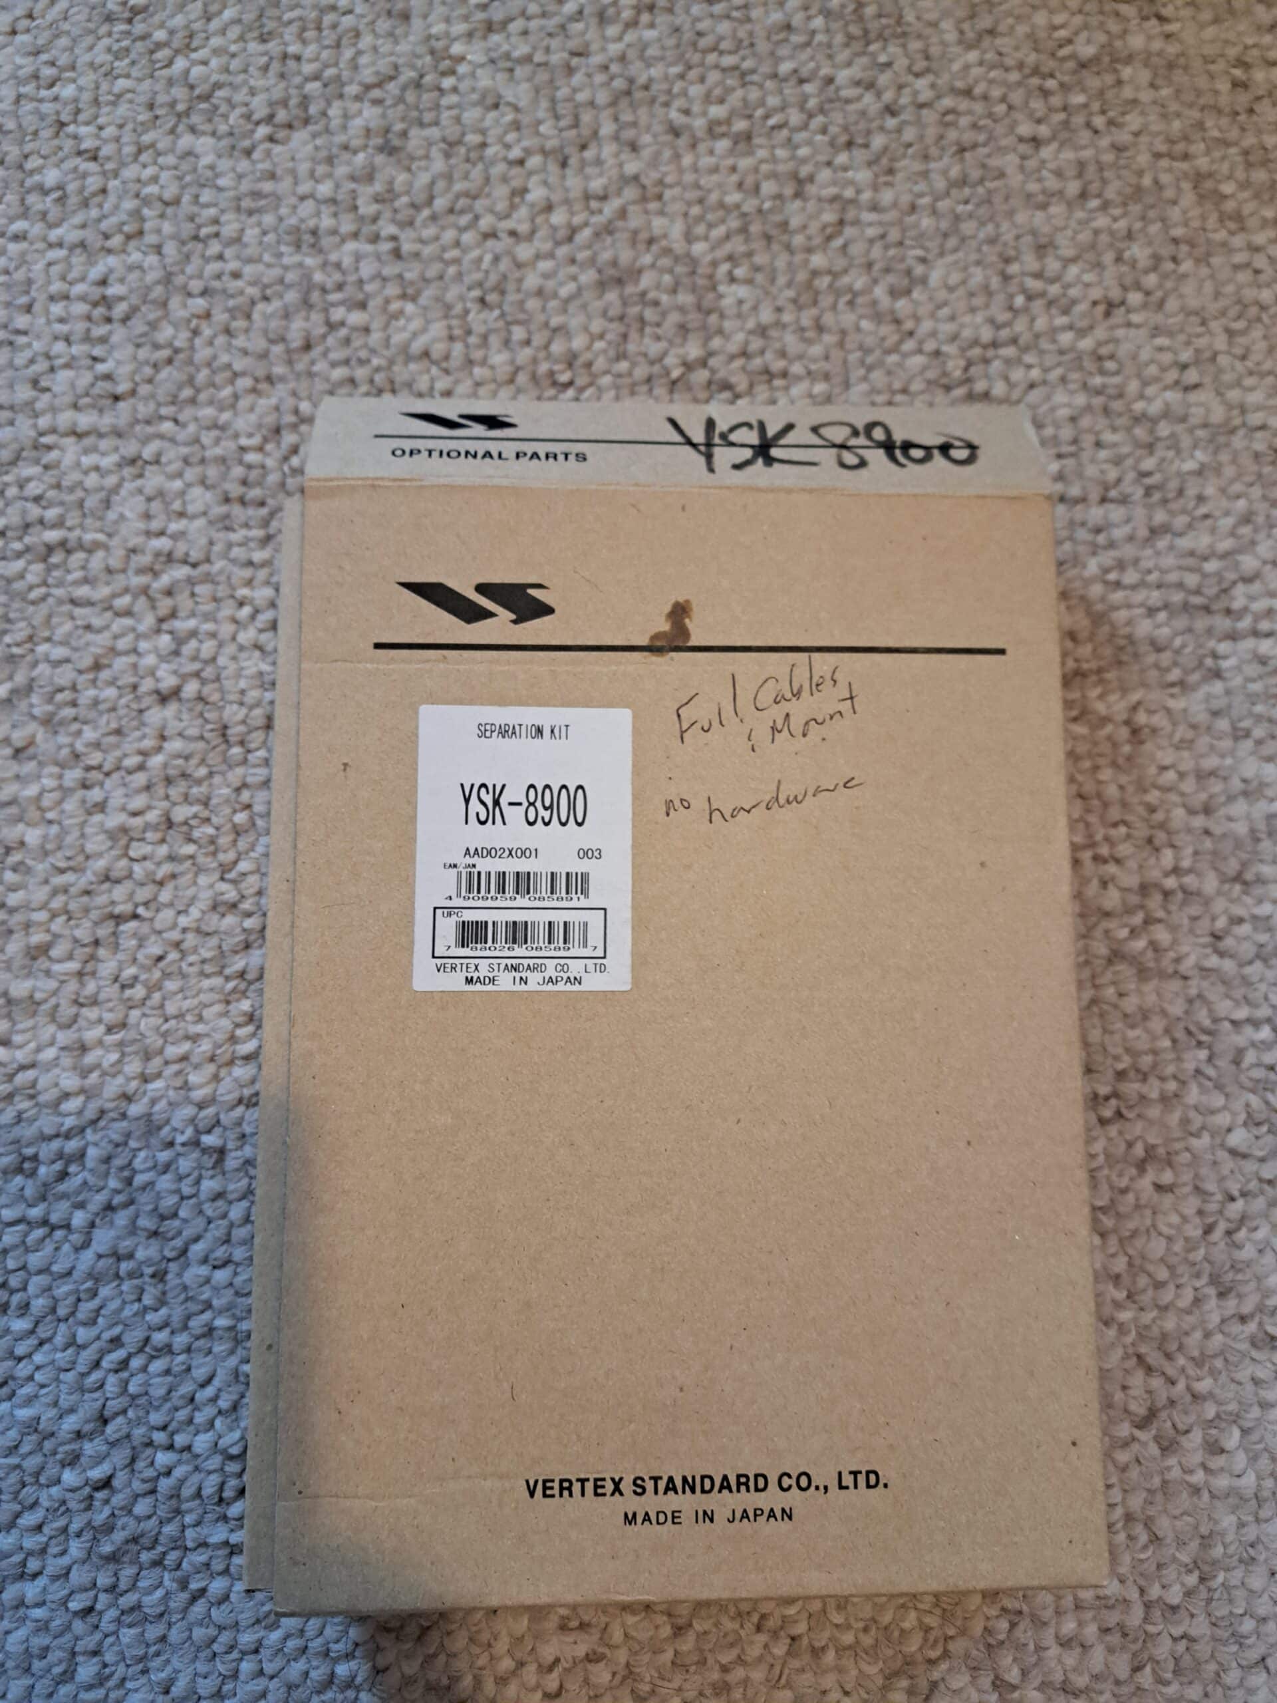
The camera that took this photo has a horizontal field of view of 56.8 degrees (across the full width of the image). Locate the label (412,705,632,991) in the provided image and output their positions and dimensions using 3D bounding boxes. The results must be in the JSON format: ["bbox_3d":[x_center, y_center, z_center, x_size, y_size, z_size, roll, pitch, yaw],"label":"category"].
[{"bbox_3d":[-0.026,-0.001,0.275,0.050,0.001,0.067,0,83,-3],"label":"label"}]

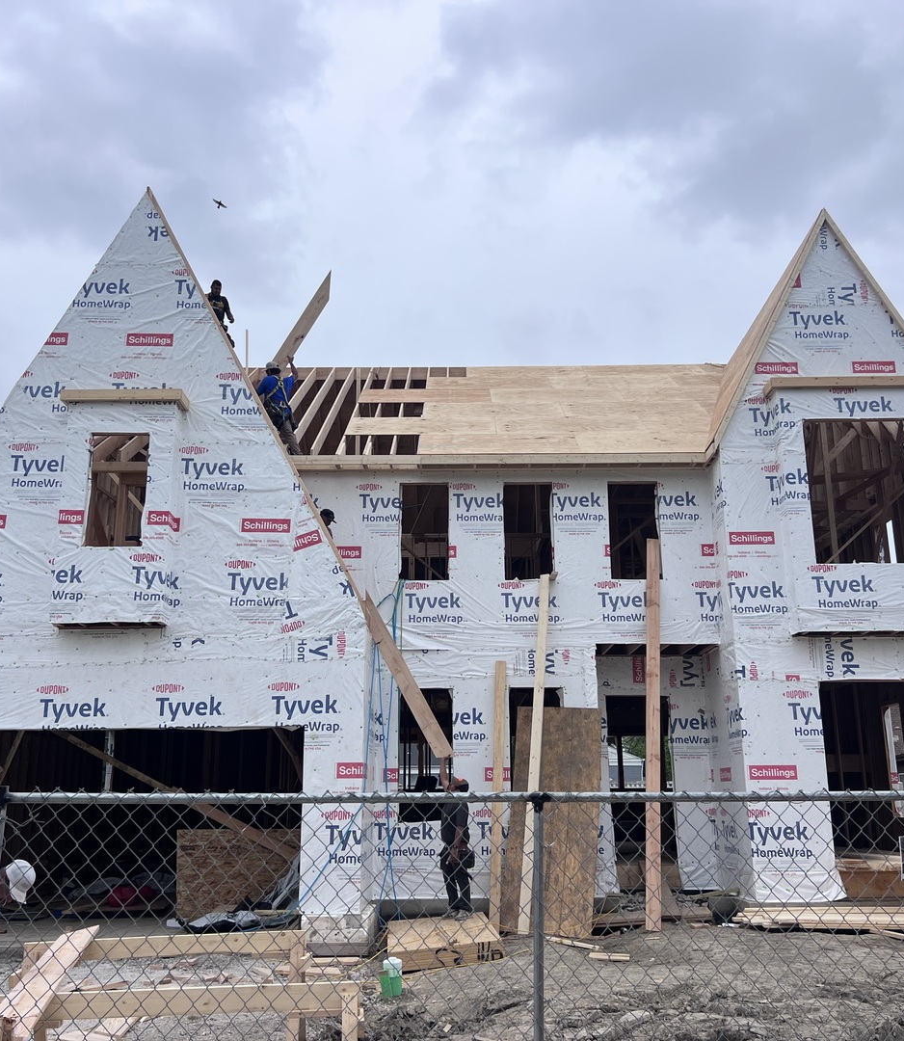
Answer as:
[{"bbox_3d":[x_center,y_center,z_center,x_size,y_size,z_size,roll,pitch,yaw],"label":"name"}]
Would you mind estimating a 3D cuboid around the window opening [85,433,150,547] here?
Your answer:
[{"bbox_3d":[-4.183,-0.374,13.084,0.731,1.472,0.160,0,-15,0],"label":"window opening"}]

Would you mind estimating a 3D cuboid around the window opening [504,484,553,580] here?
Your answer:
[{"bbox_3d":[1.151,0.169,15.558,0.724,1.484,0.160,0,-15,0],"label":"window opening"}]

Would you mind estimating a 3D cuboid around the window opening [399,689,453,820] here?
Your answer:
[{"bbox_3d":[-0.359,3.302,14.718,0.752,1.809,0.160,0,-15,0],"label":"window opening"}]

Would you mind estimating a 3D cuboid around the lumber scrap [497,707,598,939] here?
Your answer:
[{"bbox_3d":[1.383,4.028,14.178,1.210,3.020,0.030,2,-23,6],"label":"lumber scrap"}]

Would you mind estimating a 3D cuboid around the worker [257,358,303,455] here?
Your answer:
[{"bbox_3d":[-2.690,-1.692,16.201,0.650,1.750,0.600,2,-15,-8],"label":"worker"}]

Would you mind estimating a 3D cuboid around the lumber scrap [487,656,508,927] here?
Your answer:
[{"bbox_3d":[0.631,3.706,14.266,0.145,3.638,0.045,2,-21,1],"label":"lumber scrap"}]

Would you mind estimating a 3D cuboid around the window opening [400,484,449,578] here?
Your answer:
[{"bbox_3d":[-0.402,0.175,15.559,0.728,1.484,0.160,0,-15,0],"label":"window opening"}]

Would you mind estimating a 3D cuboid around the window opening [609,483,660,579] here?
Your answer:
[{"bbox_3d":[2.723,0.163,15.557,0.741,1.492,0.160,0,-15,0],"label":"window opening"}]

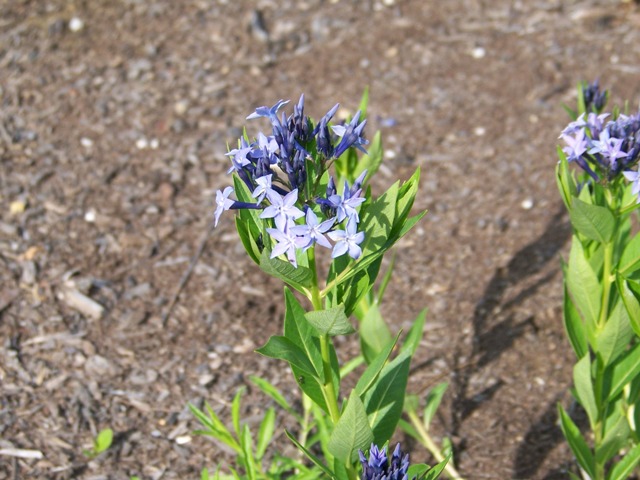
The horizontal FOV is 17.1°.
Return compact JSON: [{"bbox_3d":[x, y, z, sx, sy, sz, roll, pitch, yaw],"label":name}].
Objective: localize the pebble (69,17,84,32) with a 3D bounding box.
[{"bbox_3d":[-0.212,-0.187,1.850,0.013,0.011,0.012,0,32,0],"label":"pebble"}]

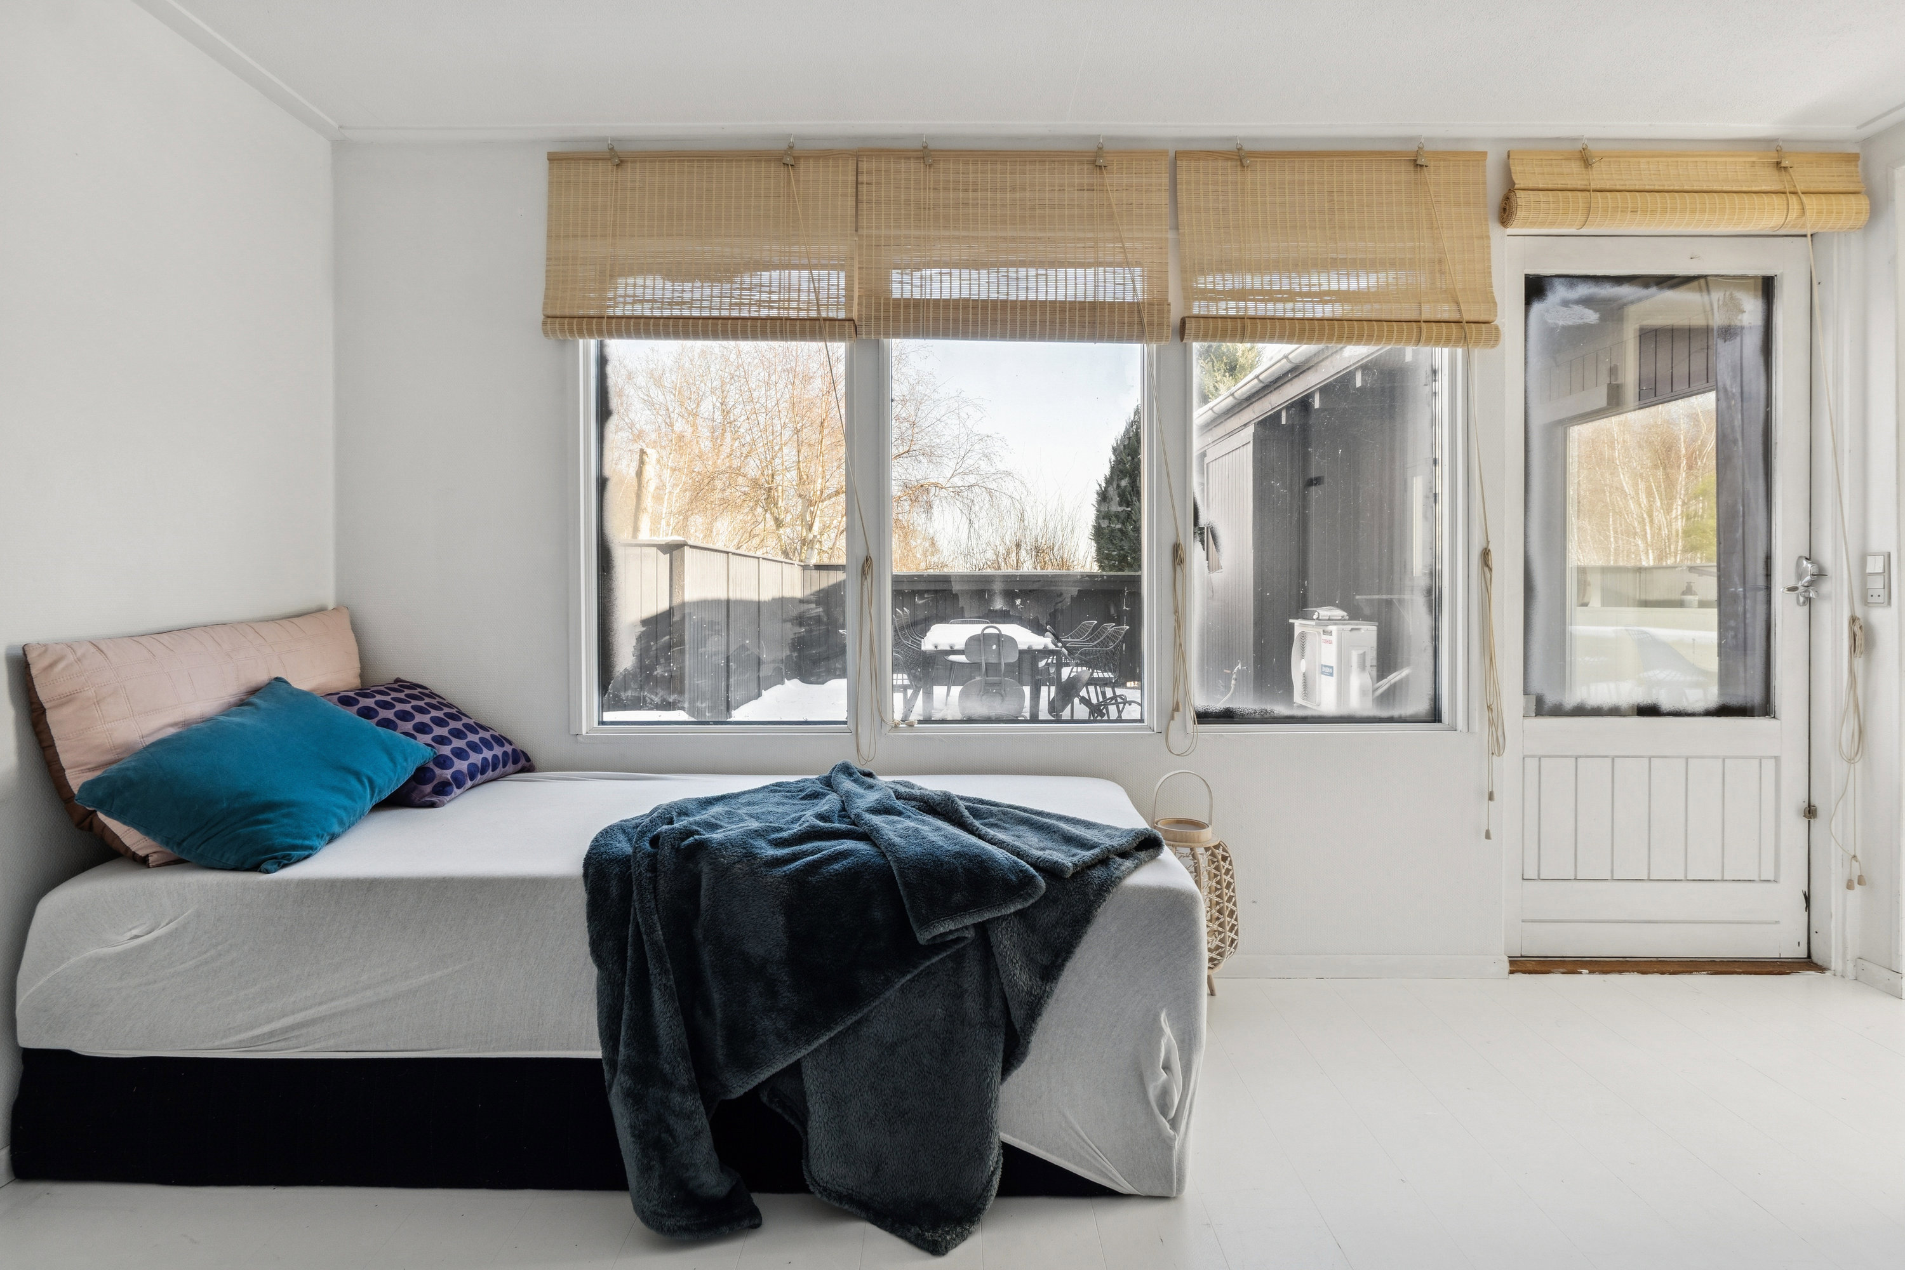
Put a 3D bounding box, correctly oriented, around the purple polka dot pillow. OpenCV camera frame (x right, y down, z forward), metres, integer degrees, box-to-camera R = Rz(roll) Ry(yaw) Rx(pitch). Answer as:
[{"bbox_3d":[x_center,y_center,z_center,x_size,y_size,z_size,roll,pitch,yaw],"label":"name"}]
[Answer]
[{"bbox_3d":[-1.280,0.247,2.420,0.400,0.130,0.380,36,10,2],"label":"purple polka dot pillow"}]

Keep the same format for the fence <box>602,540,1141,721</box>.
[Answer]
[{"bbox_3d":[-0.120,0.000,8.700,4.300,1.350,4.300,0,2,0],"label":"fence"}]

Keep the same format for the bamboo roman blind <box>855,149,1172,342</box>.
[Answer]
[{"bbox_3d":[0.158,-1.013,2.610,0.815,0.505,0.090,0,2,0],"label":"bamboo roman blind"}]

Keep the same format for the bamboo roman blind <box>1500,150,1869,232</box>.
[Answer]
[{"bbox_3d":[1.885,-1.140,2.570,0.935,0.225,0.130,0,2,0],"label":"bamboo roman blind"}]

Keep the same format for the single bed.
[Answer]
[{"bbox_3d":[-0.596,0.665,2.187,2.054,0.552,0.913,0,2,1],"label":"single bed"}]

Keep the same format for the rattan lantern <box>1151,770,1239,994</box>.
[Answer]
[{"bbox_3d":[0.580,0.631,2.520,0.276,0.580,0.276,0,2,0],"label":"rattan lantern"}]

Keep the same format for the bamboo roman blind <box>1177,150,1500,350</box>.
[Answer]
[{"bbox_3d":[0.975,-0.987,2.553,0.799,0.506,0.070,0,2,0],"label":"bamboo roman blind"}]

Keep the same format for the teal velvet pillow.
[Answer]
[{"bbox_3d":[-1.319,0.255,1.951,0.390,0.140,0.420,25,31,4],"label":"teal velvet pillow"}]

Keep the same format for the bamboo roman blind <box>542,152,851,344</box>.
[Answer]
[{"bbox_3d":[-0.638,-0.994,2.553,0.793,0.491,0.070,0,2,0],"label":"bamboo roman blind"}]

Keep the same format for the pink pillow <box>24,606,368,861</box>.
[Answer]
[{"bbox_3d":[-1.518,0.195,2.193,0.124,0.457,0.824,-17,2,1],"label":"pink pillow"}]

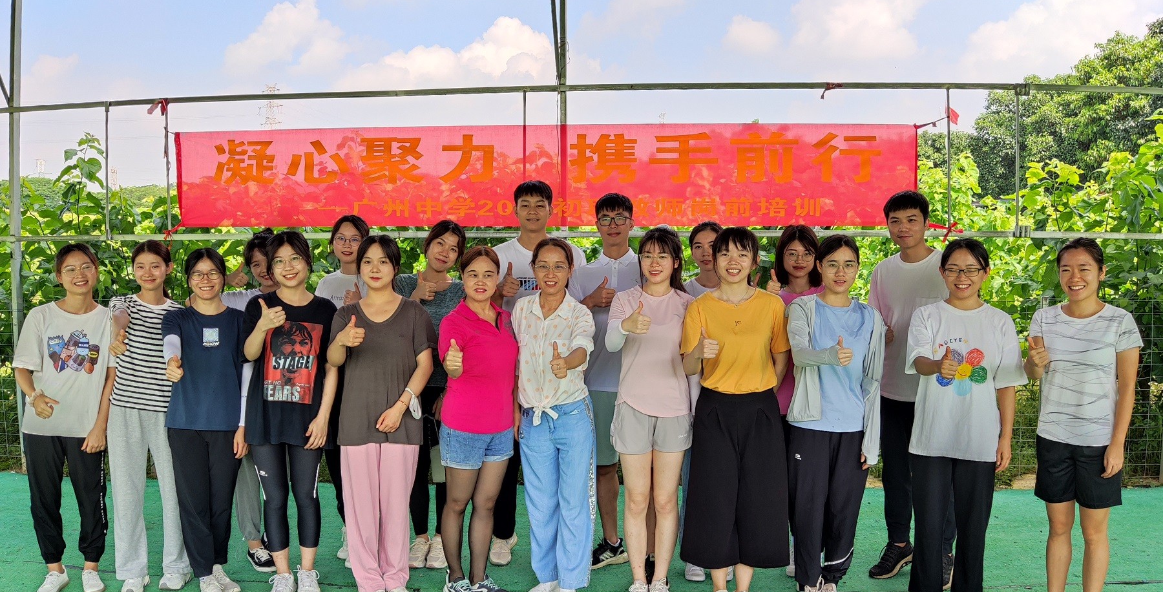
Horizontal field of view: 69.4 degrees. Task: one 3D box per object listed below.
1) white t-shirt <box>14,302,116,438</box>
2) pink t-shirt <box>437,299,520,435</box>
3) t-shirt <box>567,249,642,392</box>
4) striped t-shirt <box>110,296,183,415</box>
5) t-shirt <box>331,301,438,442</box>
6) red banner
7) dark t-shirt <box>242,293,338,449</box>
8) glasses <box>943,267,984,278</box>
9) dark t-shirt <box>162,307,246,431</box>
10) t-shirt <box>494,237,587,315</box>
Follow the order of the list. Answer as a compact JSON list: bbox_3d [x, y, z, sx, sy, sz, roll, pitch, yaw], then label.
[{"bbox_3d":[-2.328,0.325,3.797,0.430,0.590,0.280,-2,4,-25],"label":"white t-shirt"},{"bbox_3d":[-0.454,0.304,3.698,0.356,0.566,0.280,-2,4,-25],"label":"pink t-shirt"},{"bbox_3d":[0.150,0.118,3.903,0.448,0.670,0.280,0,4,0],"label":"t-shirt"},{"bbox_3d":[-1.919,0.255,3.746,0.373,0.531,0.290,-1,4,-8],"label":"striped t-shirt"},{"bbox_3d":[-0.849,0.328,3.608,0.444,0.638,0.280,0,4,-4],"label":"t-shirt"},{"bbox_3d":[-0.282,-0.757,5.377,4.770,0.635,0.050,0,4,3],"label":"red banner"},{"bbox_3d":[-1.284,0.312,3.708,0.398,0.654,0.300,-1,4,-18],"label":"dark t-shirt"},{"bbox_3d":[1.492,-0.102,3.287,0.147,0.045,0.145,2,10,22],"label":"glasses"},{"bbox_3d":[-1.671,0.312,3.717,0.357,0.526,0.310,-2,4,-24],"label":"dark t-shirt"},{"bbox_3d":[-0.225,0.049,3.992,0.520,0.680,0.280,0,5,0],"label":"t-shirt"}]

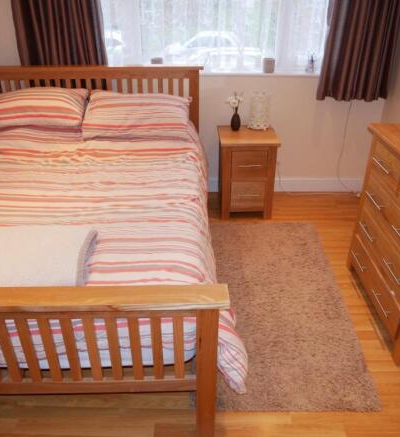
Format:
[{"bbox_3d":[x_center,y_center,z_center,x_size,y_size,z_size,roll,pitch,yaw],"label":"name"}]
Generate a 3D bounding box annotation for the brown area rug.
[{"bbox_3d":[0.393,0.402,2.297,0.770,0.025,1.520,1,29,3],"label":"brown area rug"}]

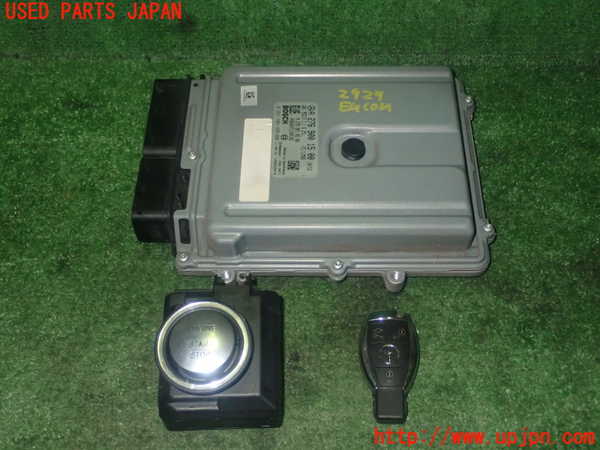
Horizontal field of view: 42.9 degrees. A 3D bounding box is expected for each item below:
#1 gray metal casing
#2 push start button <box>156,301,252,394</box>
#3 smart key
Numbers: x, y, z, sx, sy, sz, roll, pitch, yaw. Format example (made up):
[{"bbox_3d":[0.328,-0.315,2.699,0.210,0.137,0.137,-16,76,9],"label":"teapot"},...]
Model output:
[{"bbox_3d":[0.026,-0.044,0.610,0.245,0.043,0.203,0,56,0],"label":"gray metal casing"},{"bbox_3d":[-0.059,0.078,0.492,0.062,0.020,0.062,0,56,0],"label":"push start button"},{"bbox_3d":[0.062,0.098,0.533,0.042,0.015,0.081,2,56,1],"label":"smart key"}]

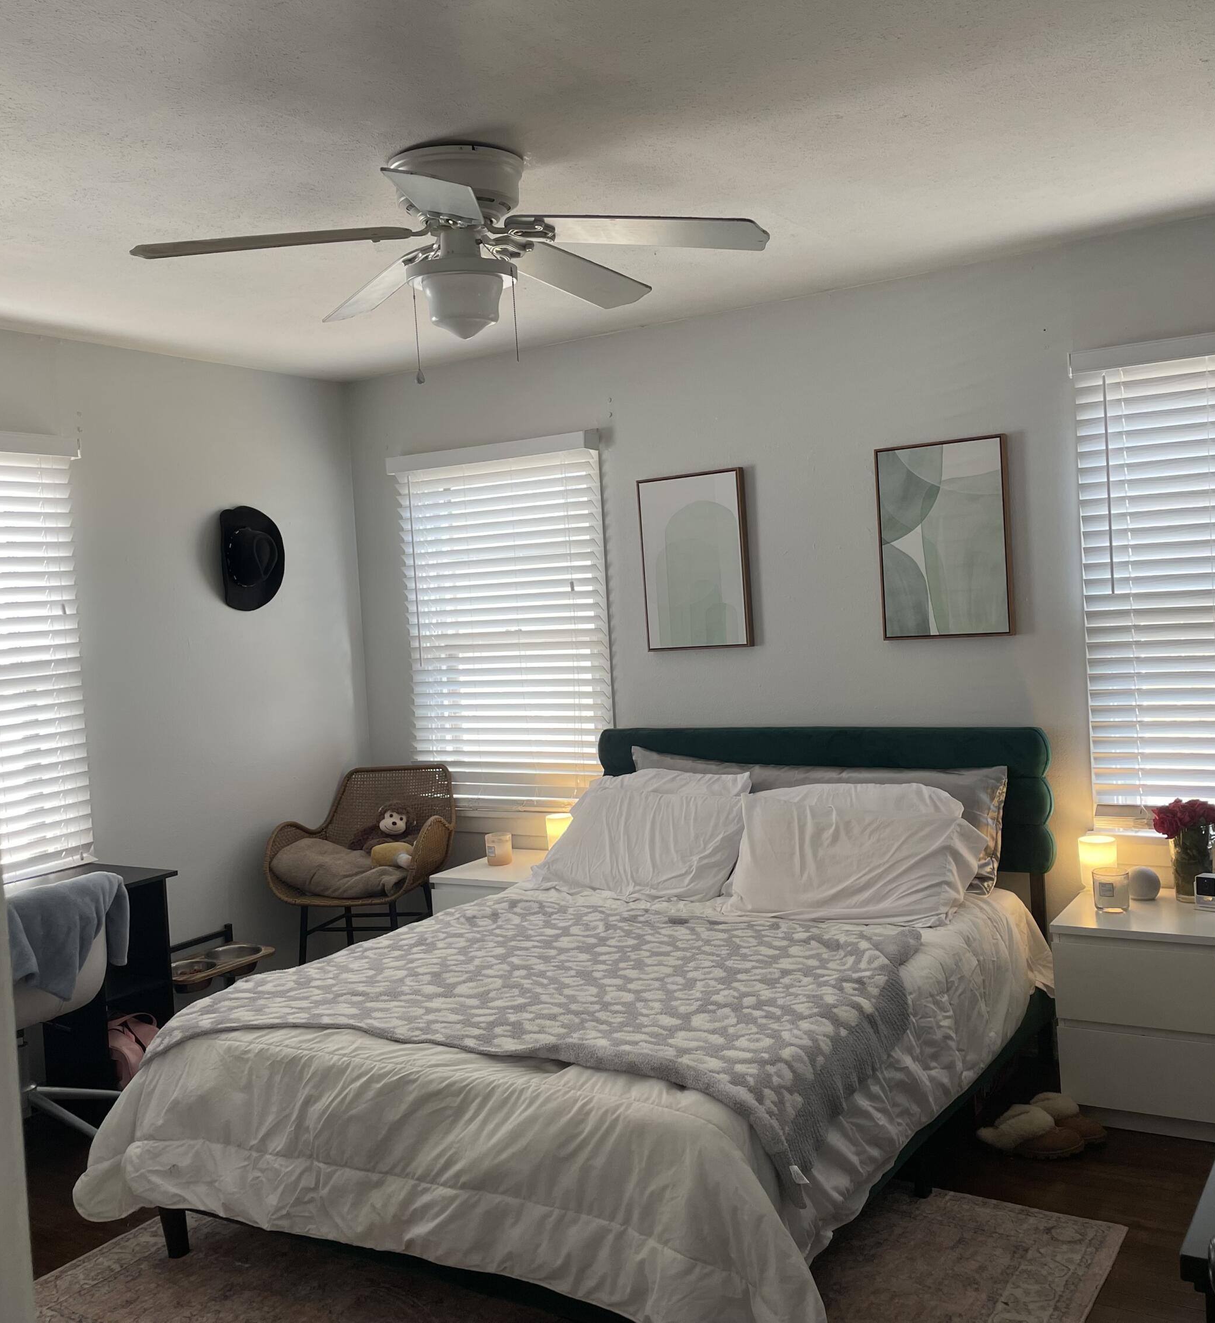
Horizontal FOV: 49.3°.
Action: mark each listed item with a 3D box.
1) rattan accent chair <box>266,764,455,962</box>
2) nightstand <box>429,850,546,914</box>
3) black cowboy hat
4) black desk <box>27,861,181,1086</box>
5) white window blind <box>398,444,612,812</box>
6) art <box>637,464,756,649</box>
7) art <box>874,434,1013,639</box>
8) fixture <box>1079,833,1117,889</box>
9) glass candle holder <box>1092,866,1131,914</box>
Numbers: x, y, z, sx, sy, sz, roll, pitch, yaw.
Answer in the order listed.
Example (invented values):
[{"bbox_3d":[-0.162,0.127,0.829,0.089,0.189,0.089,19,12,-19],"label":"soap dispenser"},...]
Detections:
[{"bbox_3d":[-0.862,0.870,4.991,0.660,0.900,0.620,-3,3,11],"label":"rattan accent chair"},{"bbox_3d":[-0.314,1.012,4.814,0.400,0.550,0.480,-2,3,32],"label":"nightstand"},{"bbox_3d":[-1.298,-0.375,4.837,0.135,0.375,0.285,-2,3,32],"label":"black cowboy hat"},{"bbox_3d":[-1.758,1.056,3.730,0.451,0.742,1.050,-2,3,32],"label":"black desk"},{"bbox_3d":[-0.406,-0.107,5.021,0.920,1.354,0.070,-2,3,32],"label":"white window blind"},{"bbox_3d":[0.305,-0.344,4.603,0.400,0.605,0.035,-2,3,32],"label":"art"},{"bbox_3d":[1.049,-0.377,4.142,0.405,0.608,0.035,-2,3,32],"label":"art"},{"bbox_3d":[1.427,0.599,3.872,0.112,0.147,0.112,-2,3,32],"label":"fixture"},{"bbox_3d":[1.401,0.637,3.675,0.100,0.100,0.100,-2,3,32],"label":"glass candle holder"}]

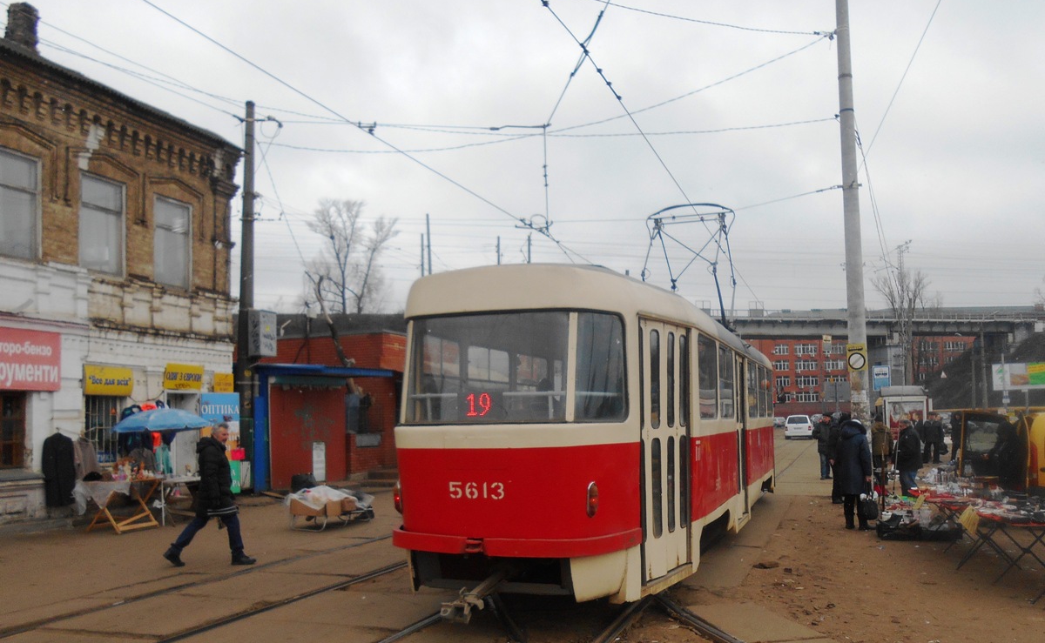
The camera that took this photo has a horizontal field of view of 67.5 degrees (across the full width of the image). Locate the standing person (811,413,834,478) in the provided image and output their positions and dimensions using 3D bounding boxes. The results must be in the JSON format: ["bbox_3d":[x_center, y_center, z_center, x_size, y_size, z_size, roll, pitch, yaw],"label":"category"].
[{"bbox_3d":[8.107,3.365,21.212,0.600,1.759,0.420,-5,-8,26],"label":"standing person"}]

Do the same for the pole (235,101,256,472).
[{"bbox_3d":[-7.562,-0.899,21.599,0.360,10.875,0.360,1,-8,-19],"label":"pole"}]

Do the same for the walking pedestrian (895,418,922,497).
[{"bbox_3d":[7.509,2.636,15.201,0.460,1.640,0.500,2,-7,-21],"label":"walking pedestrian"}]

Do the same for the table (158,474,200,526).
[{"bbox_3d":[-5.824,3.010,13.244,0.620,0.730,1.050,-3,-7,19],"label":"table"}]

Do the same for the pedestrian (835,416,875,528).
[{"bbox_3d":[4.937,2.230,11.600,0.560,1.630,0.440,-5,-8,33],"label":"pedestrian"}]

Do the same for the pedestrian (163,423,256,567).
[{"bbox_3d":[-3.700,2.021,9.302,0.950,1.660,0.530,0,-6,-3],"label":"pedestrian"}]

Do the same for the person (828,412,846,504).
[{"bbox_3d":[6.061,2.585,14.905,0.520,1.710,0.420,-5,-8,33],"label":"person"}]

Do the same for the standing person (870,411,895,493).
[{"bbox_3d":[8.197,2.971,18.004,0.580,1.718,0.420,-4,-8,24],"label":"standing person"}]

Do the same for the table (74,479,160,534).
[{"bbox_3d":[-6.304,2.904,12.466,0.780,0.760,1.020,-2,-7,17],"label":"table"}]

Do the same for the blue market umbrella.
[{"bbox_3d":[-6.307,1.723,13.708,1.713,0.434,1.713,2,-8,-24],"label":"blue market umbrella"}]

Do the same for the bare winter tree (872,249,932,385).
[{"bbox_3d":[28.135,1.901,58.788,5.200,13.554,5.200,-5,-8,25],"label":"bare winter tree"}]

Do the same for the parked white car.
[{"bbox_3d":[19.006,7.299,53.652,1.760,1.570,4.300,-3,-7,20],"label":"parked white car"}]

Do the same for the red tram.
[{"bbox_3d":[2.296,1.652,12.202,2.500,3.050,14.000,-4,-8,22],"label":"red tram"}]

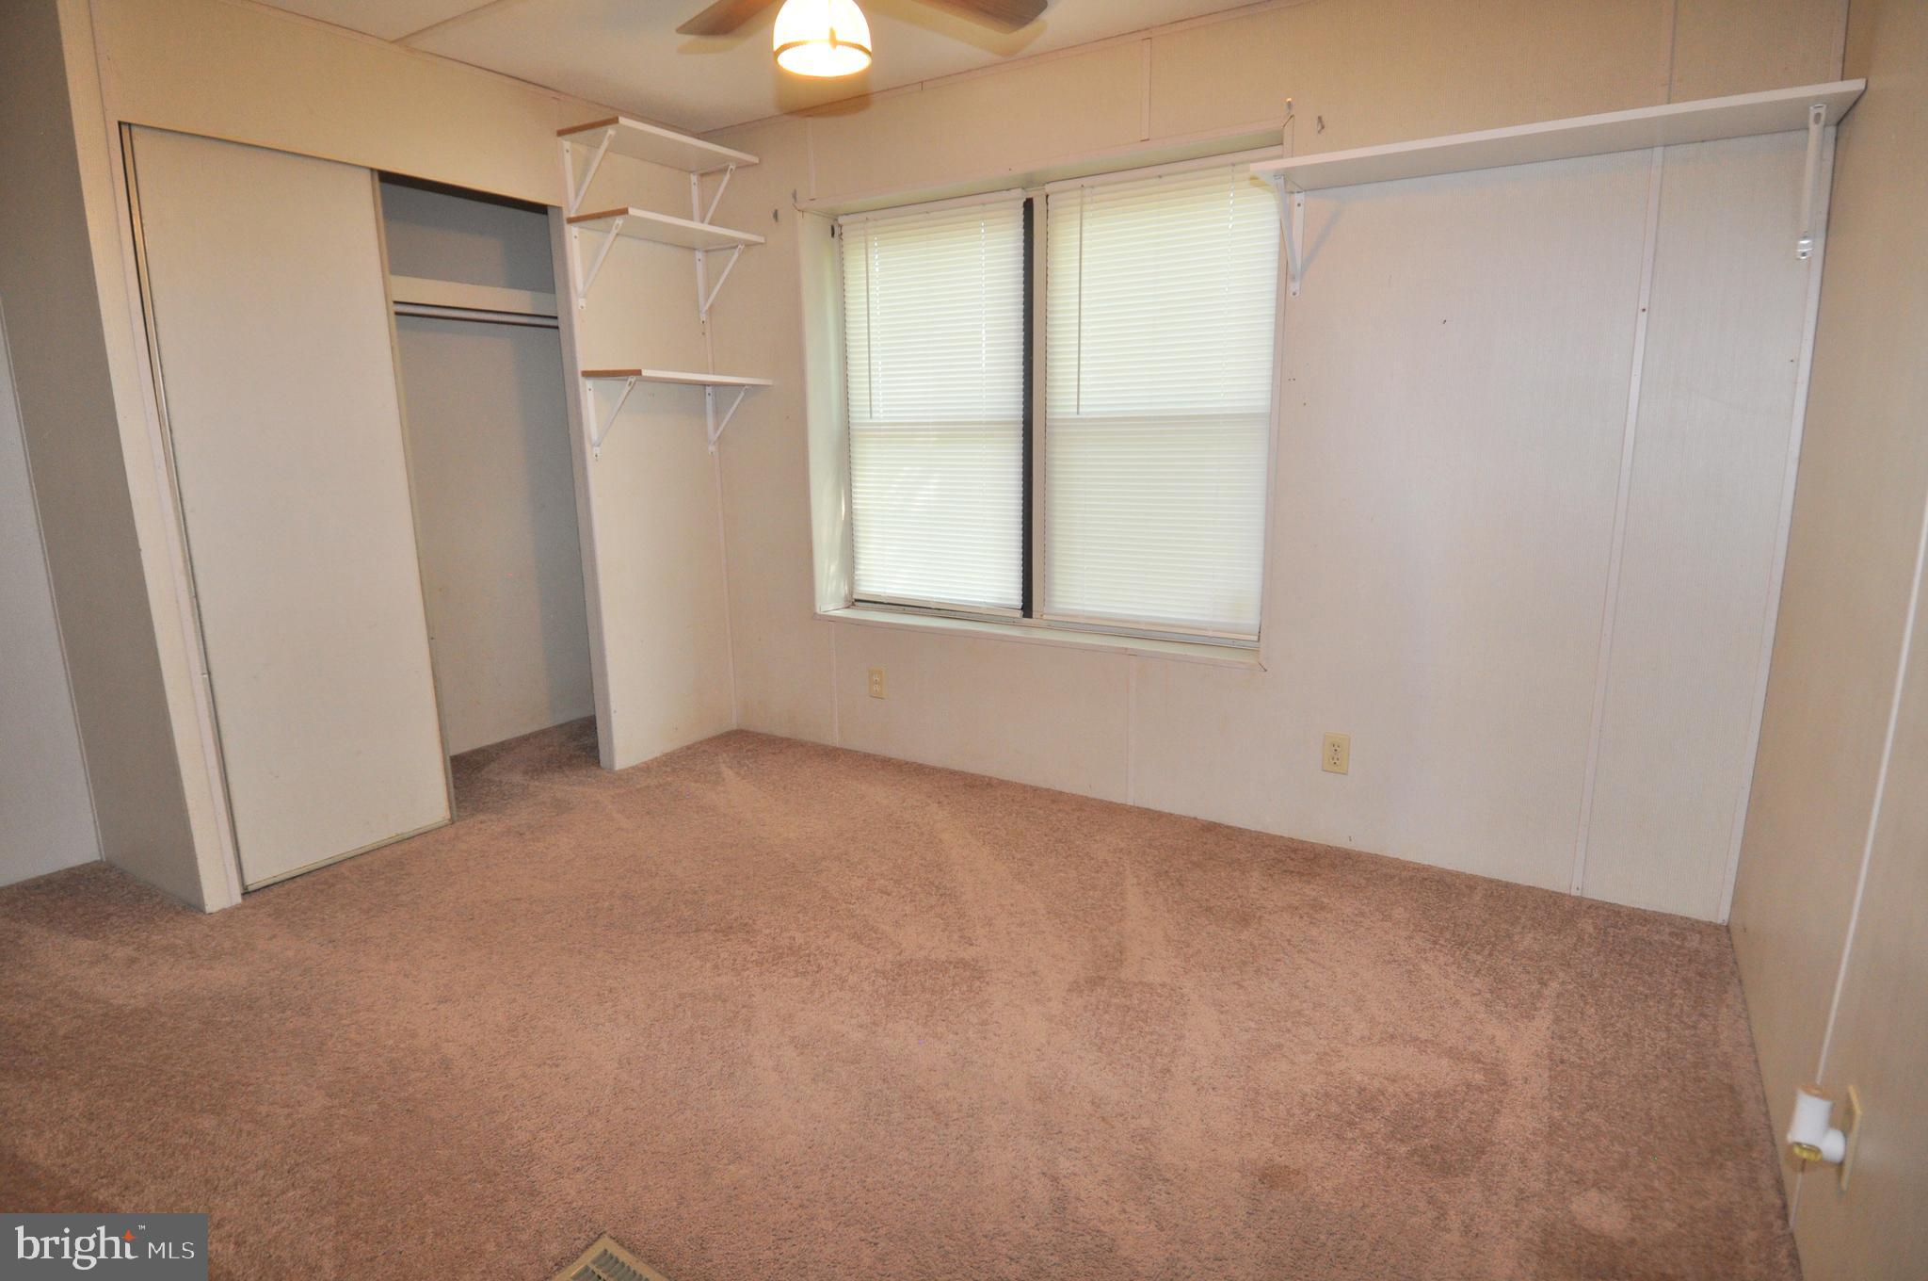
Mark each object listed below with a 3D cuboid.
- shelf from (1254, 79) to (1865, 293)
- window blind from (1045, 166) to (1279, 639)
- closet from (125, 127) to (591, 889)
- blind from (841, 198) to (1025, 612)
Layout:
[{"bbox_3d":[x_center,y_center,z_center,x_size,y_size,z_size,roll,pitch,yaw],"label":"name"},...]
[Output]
[{"bbox_3d":[1.217,-0.955,2.148,1.140,0.275,0.255,7,14,33],"label":"shelf"},{"bbox_3d":[0.573,-0.689,2.993,0.740,1.380,0.055,7,14,33],"label":"window blind"},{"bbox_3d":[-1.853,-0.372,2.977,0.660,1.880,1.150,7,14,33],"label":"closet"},{"bbox_3d":[-0.118,-0.800,3.472,0.780,1.390,0.100,7,14,33],"label":"blind"}]

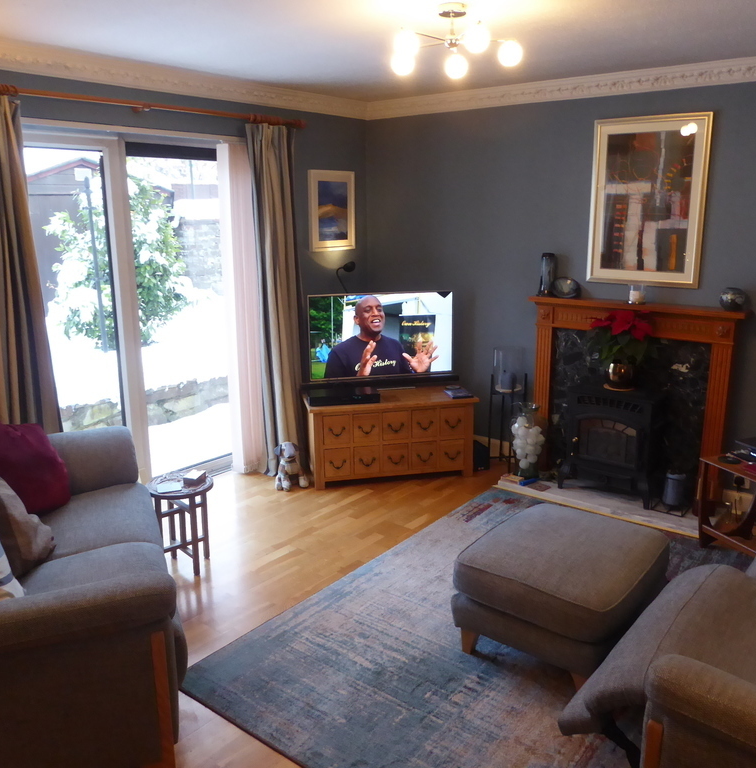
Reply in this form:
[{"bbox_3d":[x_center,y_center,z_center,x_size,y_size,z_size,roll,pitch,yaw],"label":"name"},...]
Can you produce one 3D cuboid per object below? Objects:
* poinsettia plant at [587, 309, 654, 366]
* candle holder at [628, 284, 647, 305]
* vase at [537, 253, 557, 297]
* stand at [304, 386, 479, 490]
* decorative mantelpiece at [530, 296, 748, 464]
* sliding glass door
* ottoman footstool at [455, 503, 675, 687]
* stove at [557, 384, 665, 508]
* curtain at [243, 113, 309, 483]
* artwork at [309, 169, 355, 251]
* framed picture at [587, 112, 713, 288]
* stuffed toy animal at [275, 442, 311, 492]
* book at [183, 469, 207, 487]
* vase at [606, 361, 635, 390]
[{"bbox_3d":[1.362,-0.256,4.154,0.340,0.280,0.320,11,17,39],"label":"poinsettia plant"},{"bbox_3d":[1.453,-0.501,4.141,0.090,0.098,0.090,11,17,39],"label":"candle holder"},{"bbox_3d":[1.031,-0.665,4.516,0.100,0.269,0.100,10,17,36],"label":"vase"},{"bbox_3d":[0.064,0.327,4.763,1.065,0.520,0.451,-3,14,-14],"label":"stand"},{"bbox_3d":[1.464,0.073,4.362,1.213,1.104,0.200,10,17,36],"label":"decorative mantelpiece"},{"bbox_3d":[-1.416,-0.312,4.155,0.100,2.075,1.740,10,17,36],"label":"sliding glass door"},{"bbox_3d":[0.723,0.817,2.898,0.618,0.440,0.675,10,17,36],"label":"ottoman footstool"},{"bbox_3d":[1.353,0.341,4.270,0.510,0.623,0.255,10,17,36],"label":"stove"},{"bbox_3d":[-0.625,-0.471,4.625,0.145,2.150,0.410,10,17,36],"label":"curtain"},{"bbox_3d":[-0.311,-1.173,5.019,0.035,0.525,0.450,10,17,36],"label":"artwork"},{"bbox_3d":[1.491,-1.010,4.123,0.644,0.910,0.030,11,17,39],"label":"framed picture"},{"bbox_3d":[-0.538,0.500,4.562,0.200,0.275,0.205,-3,14,-14],"label":"stuffed toy animal"},{"bbox_3d":[-0.863,0.448,3.499,0.070,0.042,0.115,4,14,16],"label":"book"},{"bbox_3d":[1.389,-0.046,4.226,0.178,0.145,0.178,11,17,39],"label":"vase"}]

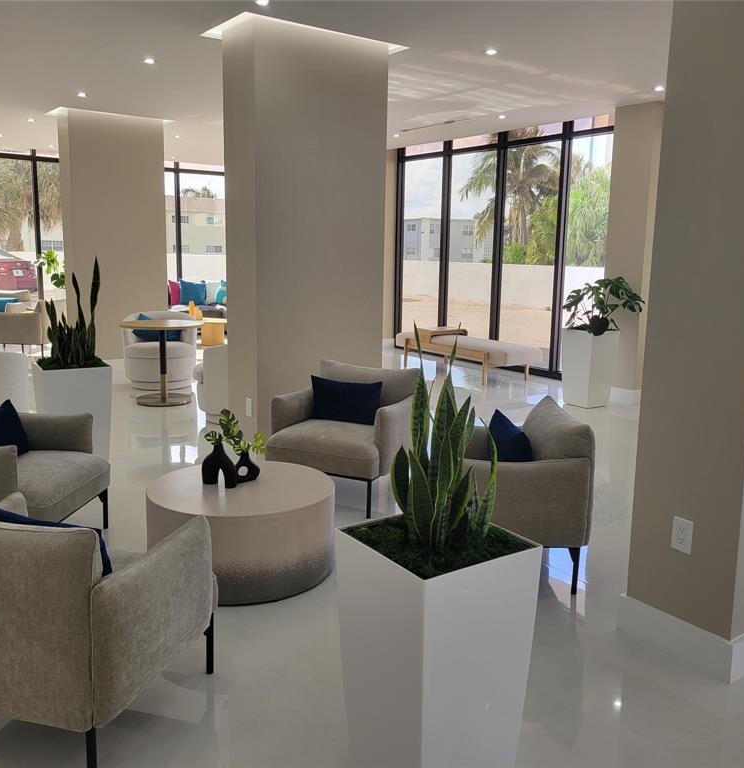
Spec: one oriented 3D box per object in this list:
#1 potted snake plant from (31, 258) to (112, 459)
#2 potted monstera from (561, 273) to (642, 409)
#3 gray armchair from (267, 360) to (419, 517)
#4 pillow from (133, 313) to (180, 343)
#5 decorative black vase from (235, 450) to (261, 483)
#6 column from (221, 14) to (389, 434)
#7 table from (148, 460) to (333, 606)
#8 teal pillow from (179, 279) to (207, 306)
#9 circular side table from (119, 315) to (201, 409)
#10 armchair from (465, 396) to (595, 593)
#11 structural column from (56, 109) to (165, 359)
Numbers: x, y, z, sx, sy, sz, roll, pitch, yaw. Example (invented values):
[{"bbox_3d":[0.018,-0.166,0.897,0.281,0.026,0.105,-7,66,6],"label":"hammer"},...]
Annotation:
[{"bbox_3d":[-1.772,-0.051,4.573,0.380,1.380,0.380,-4,11,-29],"label":"potted snake plant"},{"bbox_3d":[2.164,-0.388,7.393,0.660,1.240,0.660,-6,12,-36],"label":"potted monstera"},{"bbox_3d":[-0.164,0.295,4.565,0.705,0.744,0.730,5,10,24],"label":"gray armchair"},{"bbox_3d":[-2.293,-0.593,8.222,0.480,0.310,0.150,-2,-8,-20],"label":"pillow"},{"bbox_3d":[-0.582,0.377,3.555,0.120,0.149,0.050,-6,12,-36],"label":"decorative black vase"},{"bbox_3d":[-0.459,-0.914,5.390,1.019,2.843,0.449,-6,12,-36],"label":"column"},{"bbox_3d":[-0.592,0.652,3.541,0.847,0.379,0.847,1,10,0],"label":"table"},{"bbox_3d":[-3.131,-1.605,13.492,0.470,0.450,0.160,-6,-3,-35],"label":"teal pillow"},{"bbox_3d":[-1.982,-0.203,7.324,0.770,0.740,0.770,1,10,0],"label":"circular side table"},{"bbox_3d":[0.569,0.477,3.584,0.720,0.750,0.725,1,10,0],"label":"armchair"},{"bbox_3d":[-3.038,-1.633,9.141,1.085,2.940,0.430,-6,12,-35],"label":"structural column"}]

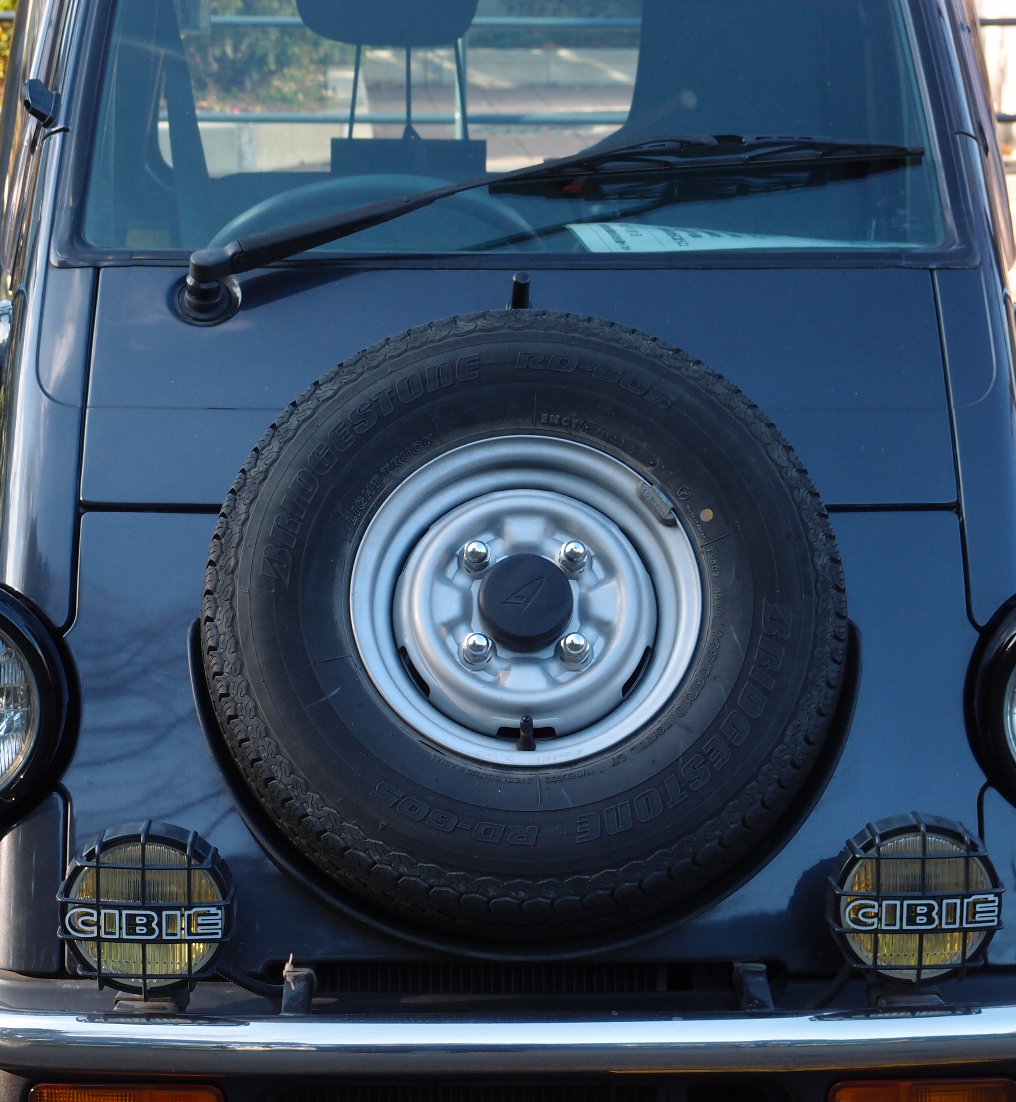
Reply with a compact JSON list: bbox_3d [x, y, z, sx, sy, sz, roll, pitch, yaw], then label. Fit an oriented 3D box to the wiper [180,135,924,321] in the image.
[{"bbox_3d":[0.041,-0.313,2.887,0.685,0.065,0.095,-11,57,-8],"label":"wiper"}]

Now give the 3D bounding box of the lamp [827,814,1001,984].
[{"bbox_3d":[0.314,0.267,2.530,0.130,0.124,0.095,0,13,-1],"label":"lamp"}]

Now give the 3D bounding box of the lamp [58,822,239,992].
[{"bbox_3d":[-0.278,0.271,2.520,0.130,0.124,0.095,0,13,-1],"label":"lamp"}]

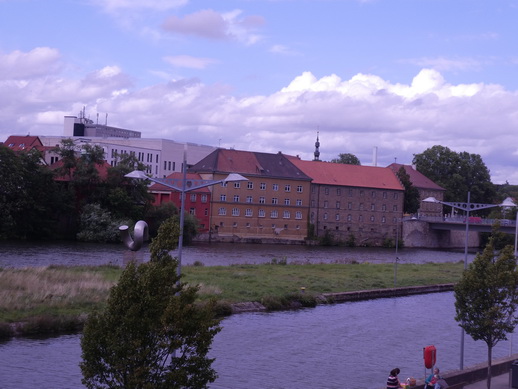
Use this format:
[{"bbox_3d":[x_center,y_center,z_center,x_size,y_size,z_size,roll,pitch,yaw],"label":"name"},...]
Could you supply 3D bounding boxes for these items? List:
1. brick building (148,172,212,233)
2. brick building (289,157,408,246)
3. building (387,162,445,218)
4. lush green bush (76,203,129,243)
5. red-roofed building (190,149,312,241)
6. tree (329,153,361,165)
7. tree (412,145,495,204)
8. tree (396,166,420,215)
[{"bbox_3d":[-18.470,1.800,228.380,11.110,13.490,10.200,4,-1,-36],"label":"brick building"},{"bbox_3d":[23.240,2.710,259.600,32.750,21.160,11.600,4,-1,-35],"label":"brick building"},{"bbox_3d":[44.390,-1.120,301.680,15.000,16.200,26.140,2,-2,43],"label":"building"},{"bbox_3d":[-31.510,5.640,195.900,10.470,8.060,9.000,3,-1,0],"label":"lush green bush"},{"bbox_3d":[-2.100,0.220,241.520,30.390,21.700,12.100,4,-1,-36],"label":"red-roofed building"},{"bbox_3d":[27.590,-3.210,312.150,11.860,20.520,12.000,3,-1,0],"label":"tree"},{"bbox_3d":[67.010,-5.170,335.240,28.920,24.100,24.000,3,-1,0],"label":"tree"},{"bbox_3d":[43.200,-0.730,283.110,7.560,14.830,8.000,3,-1,0],"label":"tree"}]

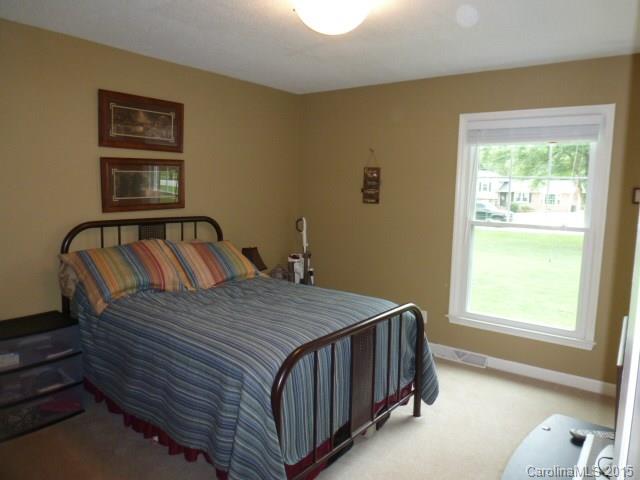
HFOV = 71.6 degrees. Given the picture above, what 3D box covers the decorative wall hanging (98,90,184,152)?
[{"bbox_3d":[-1.277,-0.840,3.225,0.030,0.376,0.713,6,10,34],"label":"decorative wall hanging"}]

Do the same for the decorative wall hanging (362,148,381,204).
[{"bbox_3d":[0.499,-0.597,4.198,0.174,0.528,0.025,6,10,34],"label":"decorative wall hanging"}]

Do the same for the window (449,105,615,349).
[{"bbox_3d":[1.618,-0.110,3.529,1.115,1.788,0.110,6,10,34],"label":"window"}]

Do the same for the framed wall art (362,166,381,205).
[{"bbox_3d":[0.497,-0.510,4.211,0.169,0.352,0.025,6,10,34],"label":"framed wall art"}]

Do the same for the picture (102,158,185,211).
[{"bbox_3d":[-1.285,-0.408,3.278,0.030,0.376,0.703,6,10,34],"label":"picture"}]

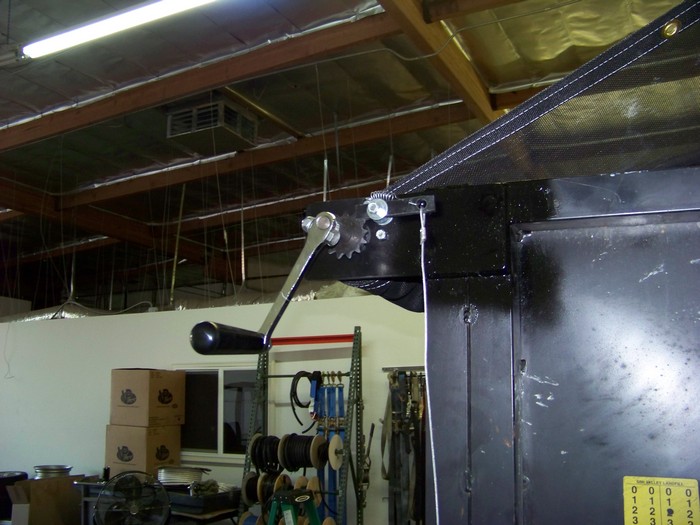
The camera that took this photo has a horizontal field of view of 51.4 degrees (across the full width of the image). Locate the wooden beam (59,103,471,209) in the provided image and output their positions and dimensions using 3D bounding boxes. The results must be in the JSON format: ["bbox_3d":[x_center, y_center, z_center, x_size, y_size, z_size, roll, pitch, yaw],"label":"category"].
[{"bbox_3d":[-1.737,-1.543,11.219,7.571,0.295,0.090,-8,-13,26],"label":"wooden beam"}]

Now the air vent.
[{"bbox_3d":[-1.770,-1.700,9.450,0.820,0.320,0.800,-6,-11,26],"label":"air vent"}]

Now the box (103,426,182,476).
[{"bbox_3d":[-2.285,2.118,8.070,0.570,0.600,0.570,-6,-11,26],"label":"box"}]

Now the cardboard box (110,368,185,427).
[{"bbox_3d":[-2.268,1.533,8.229,0.570,0.600,0.570,-6,-12,29],"label":"cardboard box"}]

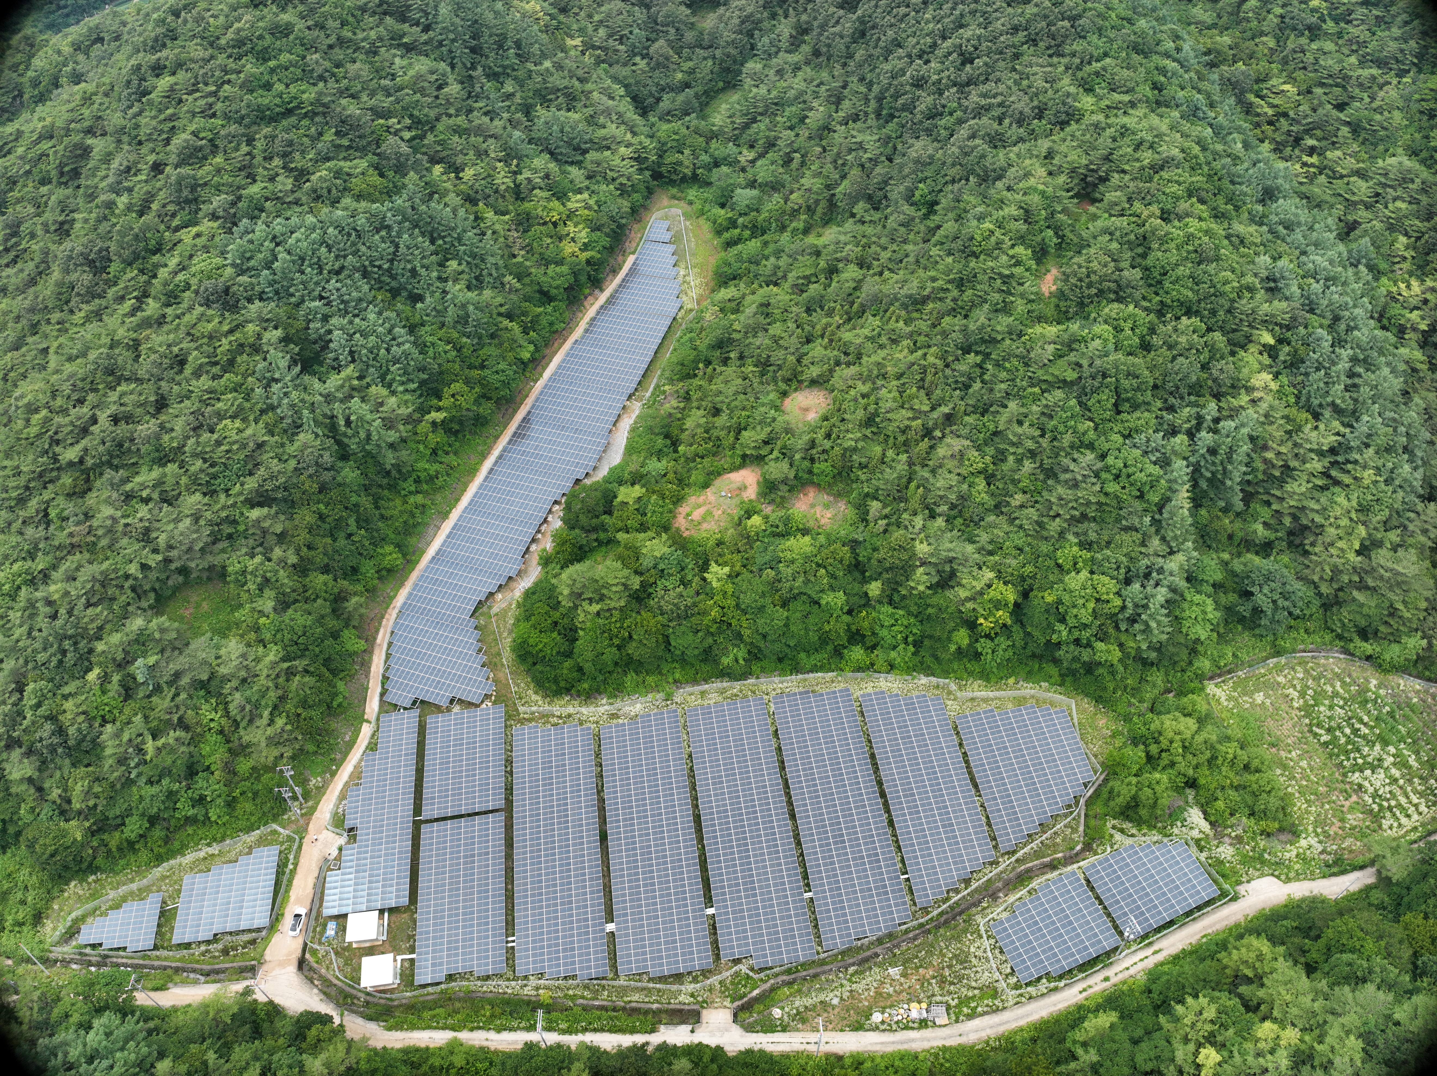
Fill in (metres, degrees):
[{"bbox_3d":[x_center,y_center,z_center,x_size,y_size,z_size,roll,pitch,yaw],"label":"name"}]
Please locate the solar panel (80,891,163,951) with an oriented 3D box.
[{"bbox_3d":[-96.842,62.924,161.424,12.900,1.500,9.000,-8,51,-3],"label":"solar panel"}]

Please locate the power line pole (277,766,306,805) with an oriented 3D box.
[{"bbox_3d":[-69.508,41.014,163.669,2.400,11.800,1.100,-5,45,-4],"label":"power line pole"}]

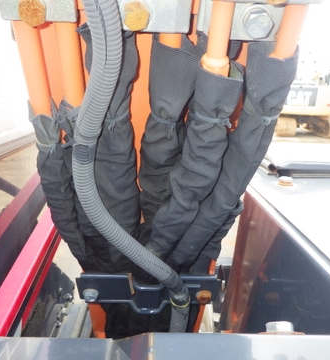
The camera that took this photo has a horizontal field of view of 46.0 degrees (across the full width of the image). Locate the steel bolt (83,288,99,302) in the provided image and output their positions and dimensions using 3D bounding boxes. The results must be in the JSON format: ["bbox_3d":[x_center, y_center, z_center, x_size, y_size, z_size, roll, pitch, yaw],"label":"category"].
[{"bbox_3d":[-0.173,0.272,0.916,0.037,0.037,0.022,0,49,0],"label":"steel bolt"}]

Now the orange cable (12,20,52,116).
[{"bbox_3d":[-0.188,-0.157,0.564,0.032,0.159,0.032,3,49,-3],"label":"orange cable"}]

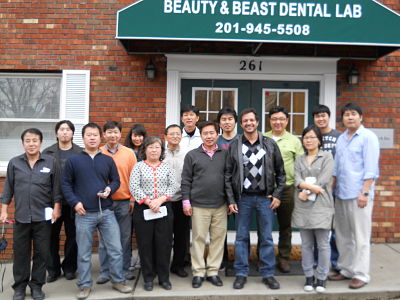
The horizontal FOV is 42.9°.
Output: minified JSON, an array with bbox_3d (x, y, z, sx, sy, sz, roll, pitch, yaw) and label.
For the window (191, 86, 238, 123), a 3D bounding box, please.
[{"bbox_3d":[0.206,-0.502,6.670,0.600,0.640,0.050,1,-1,0],"label":"window"}]

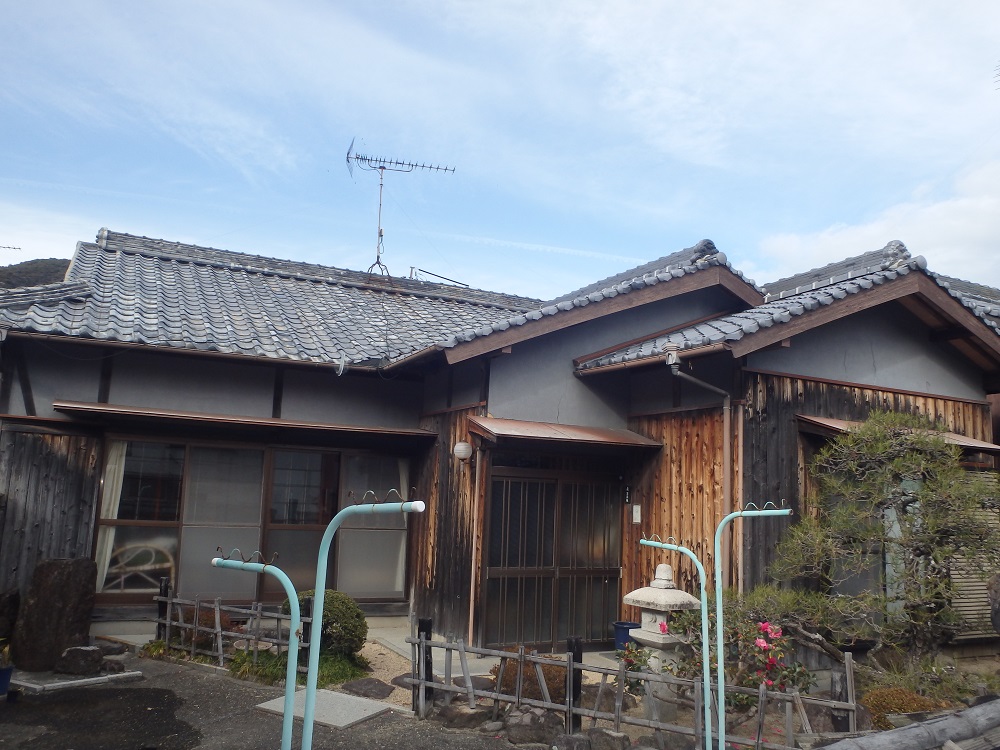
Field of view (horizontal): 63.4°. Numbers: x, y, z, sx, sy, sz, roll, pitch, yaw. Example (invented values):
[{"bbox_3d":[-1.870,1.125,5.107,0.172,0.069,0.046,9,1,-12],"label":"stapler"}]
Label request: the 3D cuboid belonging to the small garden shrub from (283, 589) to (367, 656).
[{"bbox_3d":[-1.813,2.609,8.572,0.860,0.680,0.860,6,-9,-24],"label":"small garden shrub"}]

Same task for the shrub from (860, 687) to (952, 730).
[{"bbox_3d":[3.367,2.742,6.725,0.680,0.280,0.550,6,-9,-24],"label":"shrub"}]

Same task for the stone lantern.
[{"bbox_3d":[1.343,2.182,6.682,0.450,1.240,0.450,8,-10,-32],"label":"stone lantern"}]

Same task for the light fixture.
[{"bbox_3d":[-0.414,0.833,8.925,0.200,0.210,0.200,2,-8,0],"label":"light fixture"}]

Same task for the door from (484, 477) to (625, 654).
[{"bbox_3d":[0.631,2.108,8.990,1.660,1.880,0.100,6,-9,-24],"label":"door"}]

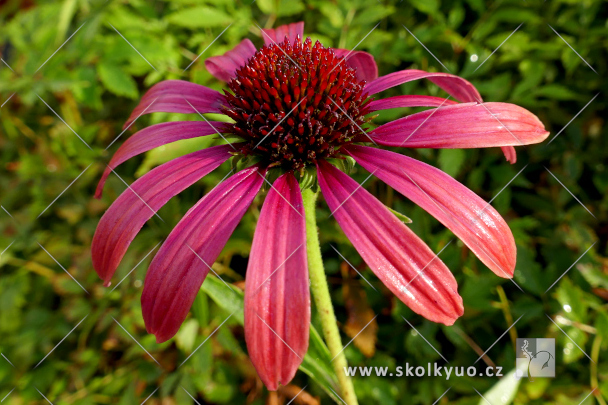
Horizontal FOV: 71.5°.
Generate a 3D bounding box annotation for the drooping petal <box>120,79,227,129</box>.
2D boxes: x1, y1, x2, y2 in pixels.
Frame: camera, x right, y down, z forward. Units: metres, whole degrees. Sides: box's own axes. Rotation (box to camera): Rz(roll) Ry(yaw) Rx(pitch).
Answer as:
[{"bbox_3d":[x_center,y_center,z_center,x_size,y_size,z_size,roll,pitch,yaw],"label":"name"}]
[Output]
[{"bbox_3d":[-0.042,-0.029,0.131,0.045,0.008,0.012,-5,54,29],"label":"drooping petal"}]

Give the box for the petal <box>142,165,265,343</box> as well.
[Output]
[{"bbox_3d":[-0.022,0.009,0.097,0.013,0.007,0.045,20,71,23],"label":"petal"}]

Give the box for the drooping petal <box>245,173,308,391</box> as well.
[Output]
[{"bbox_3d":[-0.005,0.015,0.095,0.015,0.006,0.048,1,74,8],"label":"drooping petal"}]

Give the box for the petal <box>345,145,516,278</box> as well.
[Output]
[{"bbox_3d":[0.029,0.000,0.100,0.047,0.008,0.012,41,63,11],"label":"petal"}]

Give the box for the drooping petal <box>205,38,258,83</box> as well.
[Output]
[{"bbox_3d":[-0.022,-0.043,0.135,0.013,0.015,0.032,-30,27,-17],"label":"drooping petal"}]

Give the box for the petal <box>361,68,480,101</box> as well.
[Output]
[{"bbox_3d":[0.038,-0.035,0.129,0.045,0.007,0.011,-2,54,-25],"label":"petal"}]

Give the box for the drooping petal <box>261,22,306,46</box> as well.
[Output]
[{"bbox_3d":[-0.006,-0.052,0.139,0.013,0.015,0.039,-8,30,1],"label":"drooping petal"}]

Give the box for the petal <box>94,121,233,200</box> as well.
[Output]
[{"bbox_3d":[-0.044,-0.014,0.125,0.053,0.009,0.011,-23,54,20],"label":"petal"}]

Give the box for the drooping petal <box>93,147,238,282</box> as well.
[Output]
[{"bbox_3d":[-0.038,0.001,0.110,0.052,0.009,0.014,-45,60,7],"label":"drooping petal"}]

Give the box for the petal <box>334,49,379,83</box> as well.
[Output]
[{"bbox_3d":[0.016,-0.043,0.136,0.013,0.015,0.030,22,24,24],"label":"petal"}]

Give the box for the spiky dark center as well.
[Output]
[{"bbox_3d":[-0.002,-0.026,0.111,0.039,0.025,0.039,-6,42,0],"label":"spiky dark center"}]

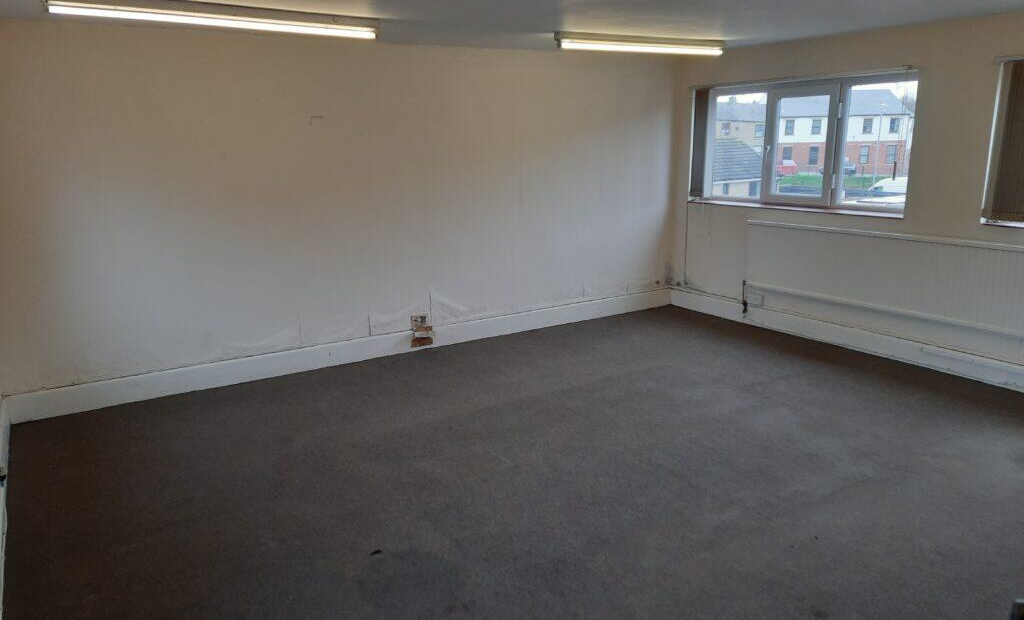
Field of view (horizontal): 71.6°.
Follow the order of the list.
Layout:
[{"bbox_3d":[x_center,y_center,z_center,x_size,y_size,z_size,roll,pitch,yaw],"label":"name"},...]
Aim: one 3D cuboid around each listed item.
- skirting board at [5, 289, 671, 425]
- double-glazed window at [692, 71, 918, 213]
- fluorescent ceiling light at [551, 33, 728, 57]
[{"bbox_3d":[-0.678,0.224,5.618,5.450,0.173,0.026,-9,16,-33],"label":"skirting board"},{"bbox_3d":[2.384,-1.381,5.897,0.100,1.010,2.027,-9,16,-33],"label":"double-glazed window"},{"bbox_3d":[0.955,-1.901,5.083,1.550,0.100,0.060,-11,17,-32],"label":"fluorescent ceiling light"}]

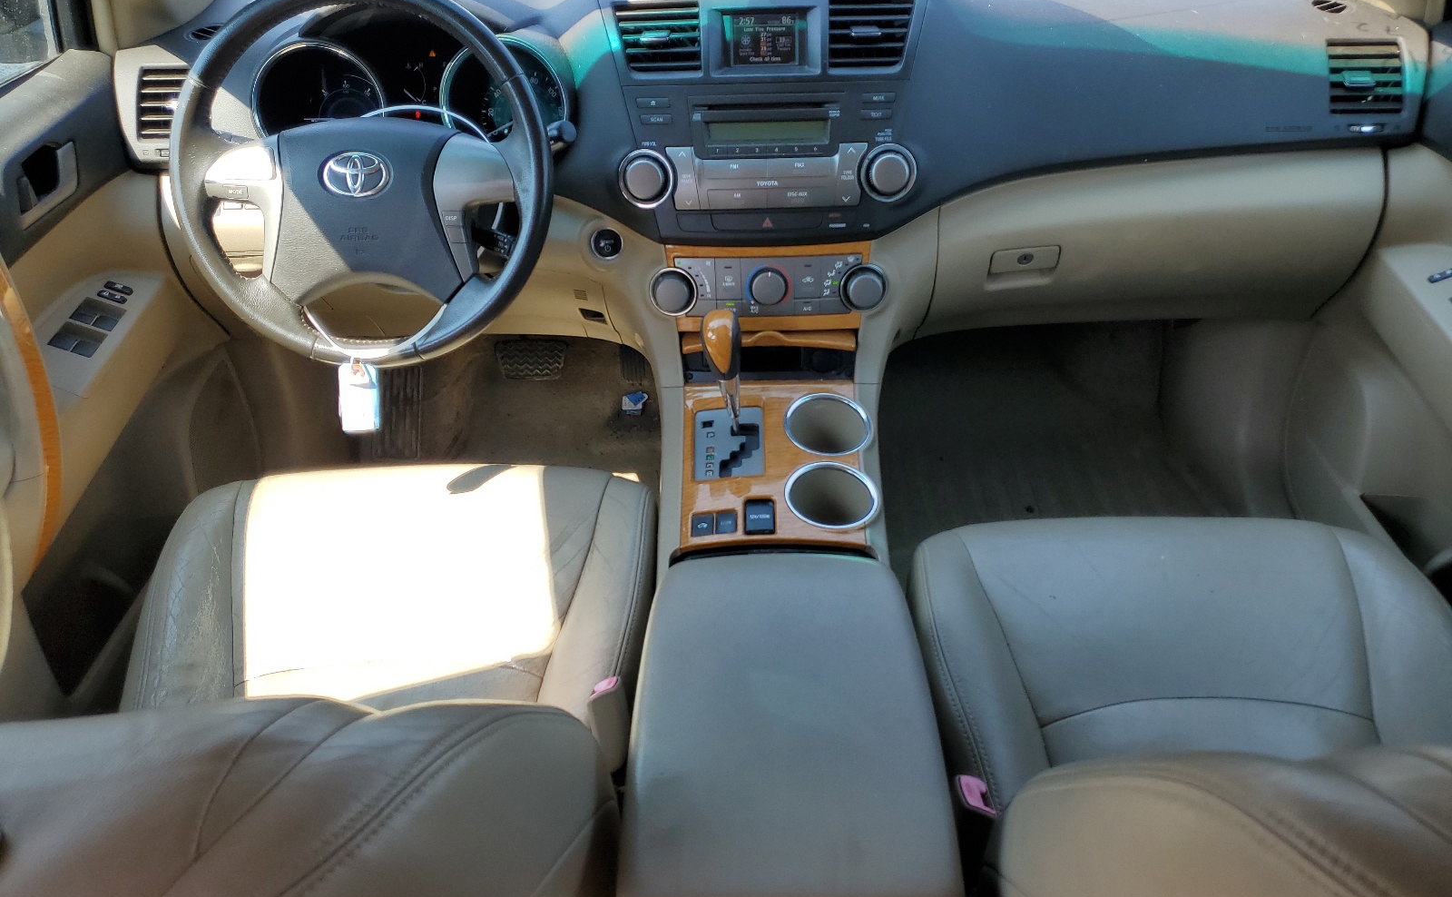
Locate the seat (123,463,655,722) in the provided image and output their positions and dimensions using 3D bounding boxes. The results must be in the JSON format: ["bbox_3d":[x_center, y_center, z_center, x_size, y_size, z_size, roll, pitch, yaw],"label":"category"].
[{"bbox_3d":[-0.336,0.247,1.107,0.515,0.210,0.490,-1,35,1],"label":"seat"}]

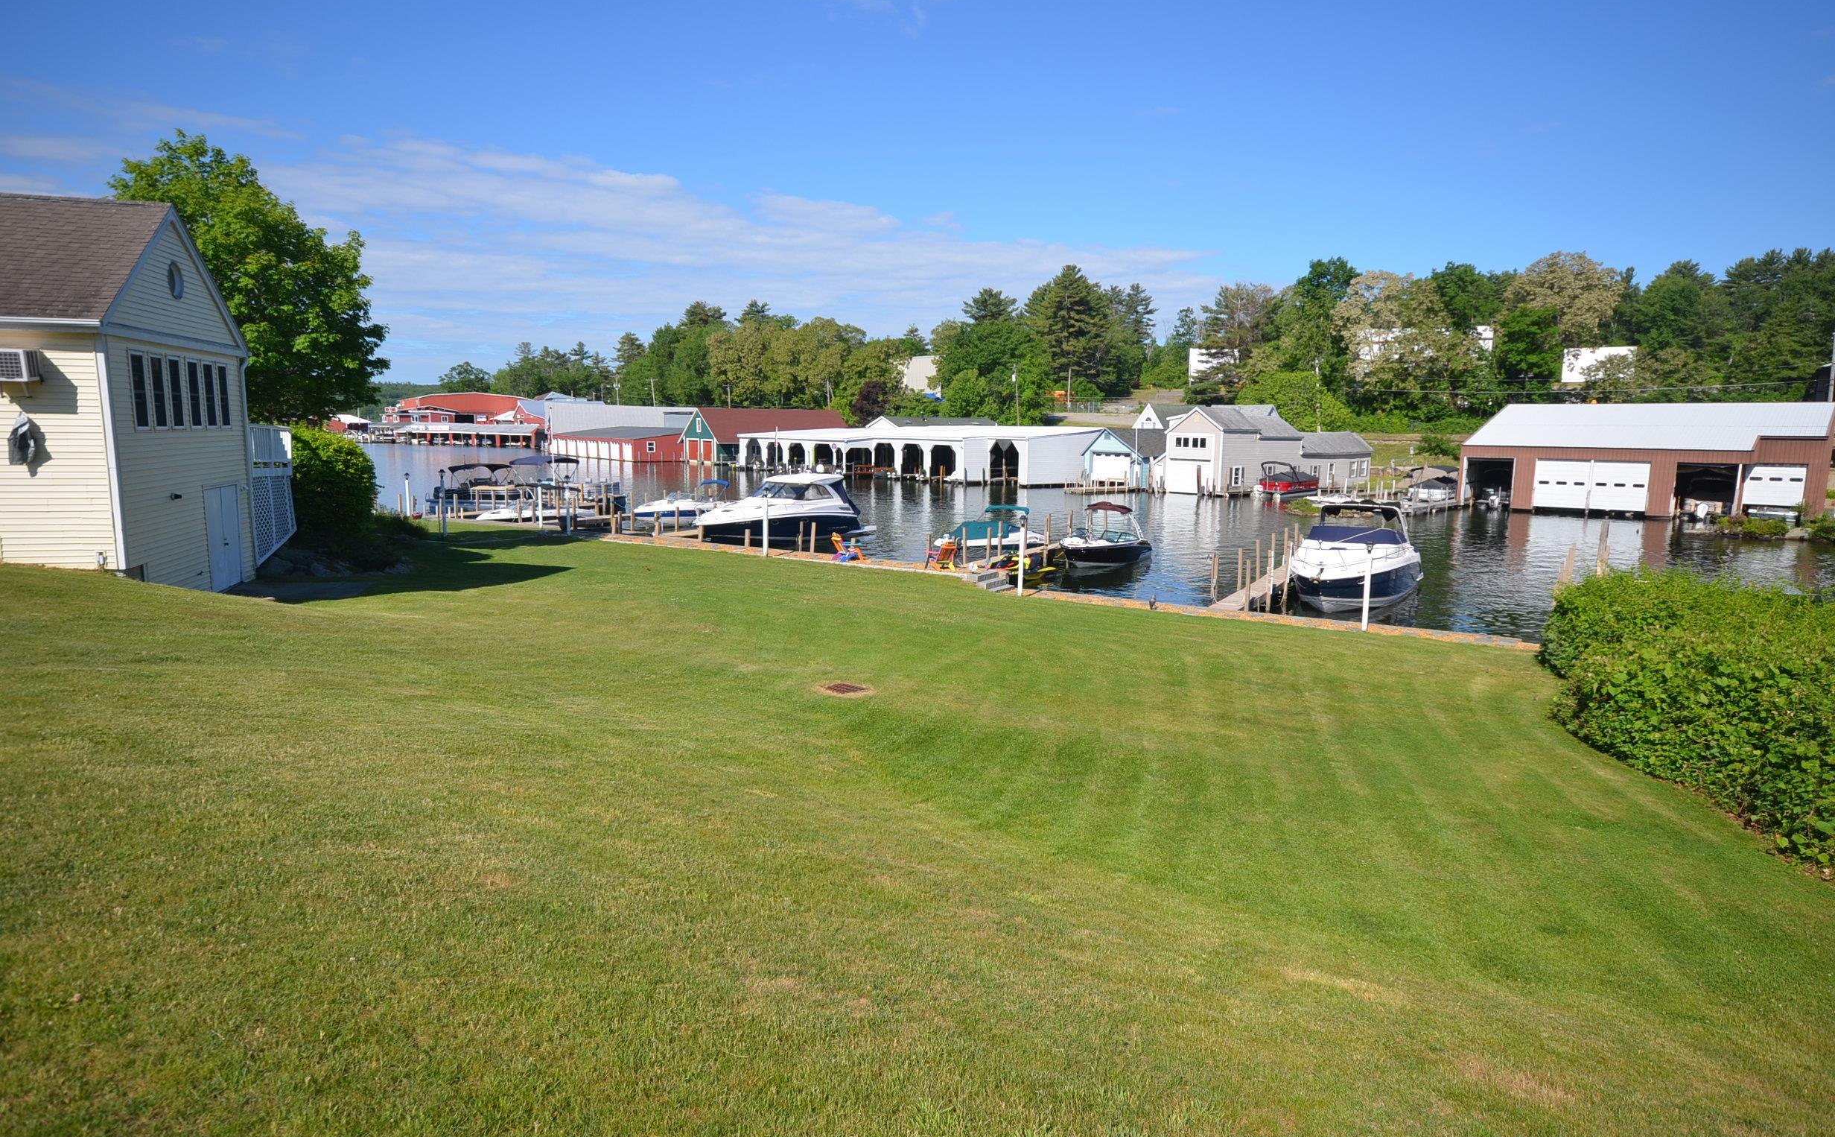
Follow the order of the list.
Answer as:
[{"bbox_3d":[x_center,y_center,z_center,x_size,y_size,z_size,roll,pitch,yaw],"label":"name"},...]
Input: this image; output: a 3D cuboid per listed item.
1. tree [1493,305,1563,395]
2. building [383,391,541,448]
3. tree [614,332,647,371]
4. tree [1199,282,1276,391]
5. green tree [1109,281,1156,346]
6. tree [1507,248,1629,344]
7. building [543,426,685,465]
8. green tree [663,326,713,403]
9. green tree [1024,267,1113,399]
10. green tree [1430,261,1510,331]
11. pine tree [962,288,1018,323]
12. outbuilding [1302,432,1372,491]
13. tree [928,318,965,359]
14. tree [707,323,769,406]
[{"bbox_3d":[65.139,-23.255,114.657,6.800,9.700,6.800,5,9,29],"label":"tree"},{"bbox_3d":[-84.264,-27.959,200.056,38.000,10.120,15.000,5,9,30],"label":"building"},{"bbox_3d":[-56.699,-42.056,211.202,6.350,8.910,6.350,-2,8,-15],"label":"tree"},{"bbox_3d":[46.168,-32.874,153.923,11.000,16.200,11.000,3,8,16],"label":"tree"},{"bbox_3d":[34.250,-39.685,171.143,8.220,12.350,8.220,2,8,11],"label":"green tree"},{"bbox_3d":[80.004,-30.515,133.118,12.600,16.500,12.600,5,9,30],"label":"tree"},{"bbox_3d":[-43.506,-18.944,160.762,12.500,4.500,40.500,-4,9,-33],"label":"building"},{"bbox_3d":[-46.573,-39.479,216.725,10.800,19.180,10.800,-1,8,-12],"label":"green tree"},{"bbox_3d":[25.603,-39.427,178.549,14.000,21.830,14.000,2,8,8],"label":"green tree"},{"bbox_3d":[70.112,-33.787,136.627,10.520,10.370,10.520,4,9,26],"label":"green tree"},{"bbox_3d":[12.439,-37.252,180.687,10.500,19.750,10.500,1,8,4],"label":"pine tree"},{"bbox_3d":[33.300,-9.125,89.616,11.200,4.750,4.900,-6,10,-40],"label":"outbuilding"},{"bbox_3d":[5.369,-35.687,180.915,7.500,13.500,7.500,1,8,2],"label":"tree"},{"bbox_3d":[-36.116,-39.064,213.686,12.500,19.760,12.500,-1,8,-9],"label":"tree"}]

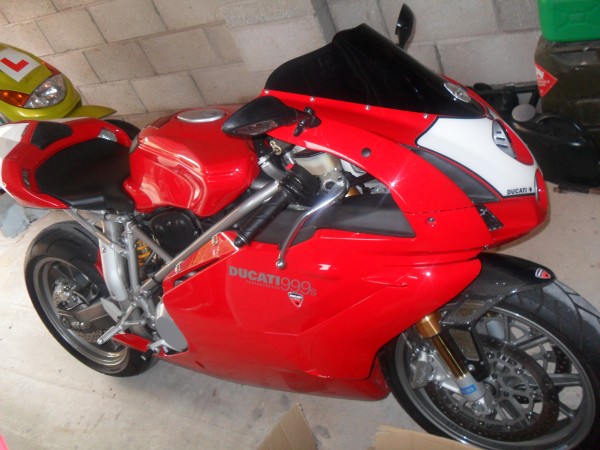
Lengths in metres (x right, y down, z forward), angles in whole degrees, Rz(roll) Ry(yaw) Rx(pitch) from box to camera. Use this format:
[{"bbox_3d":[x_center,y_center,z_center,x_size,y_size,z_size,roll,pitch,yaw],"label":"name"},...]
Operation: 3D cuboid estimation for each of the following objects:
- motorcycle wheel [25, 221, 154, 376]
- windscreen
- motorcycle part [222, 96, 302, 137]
[{"bbox_3d":[-0.731,0.270,2.208,0.620,0.620,0.190,3,29,34],"label":"motorcycle wheel"},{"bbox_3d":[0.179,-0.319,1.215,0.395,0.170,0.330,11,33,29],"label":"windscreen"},{"bbox_3d":[-0.064,-0.189,1.055,0.165,0.080,0.085,-18,18,-40],"label":"motorcycle part"}]

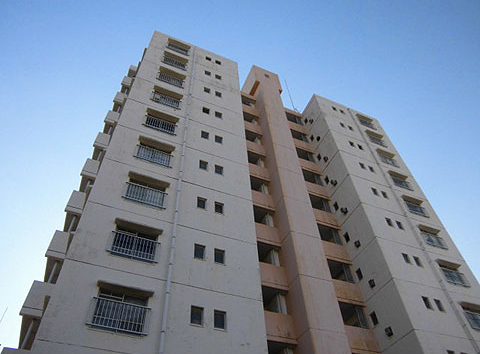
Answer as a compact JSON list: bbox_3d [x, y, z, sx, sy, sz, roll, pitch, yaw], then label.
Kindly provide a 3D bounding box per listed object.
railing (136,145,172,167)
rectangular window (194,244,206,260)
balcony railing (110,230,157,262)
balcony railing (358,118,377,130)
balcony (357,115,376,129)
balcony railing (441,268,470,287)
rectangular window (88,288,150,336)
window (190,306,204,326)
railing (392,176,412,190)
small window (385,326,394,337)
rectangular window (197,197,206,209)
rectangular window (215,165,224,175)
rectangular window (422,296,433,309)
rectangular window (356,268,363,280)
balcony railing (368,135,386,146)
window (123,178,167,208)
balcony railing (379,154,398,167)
[{"bbox_3d":[-4.215,-1.066,17.838,1.700,1.220,0.180,17,-52,-17],"label":"railing"},{"bbox_3d":[-1.640,3.070,14.730,0.460,0.680,0.100,17,-52,-17],"label":"rectangular window"},{"bbox_3d":[-3.814,2.561,13.136,1.818,0.861,0.170,17,-52,-17],"label":"balcony railing"},{"bbox_3d":[11.998,-4.843,33.358,1.800,0.920,0.180,17,-52,-17],"label":"balcony railing"},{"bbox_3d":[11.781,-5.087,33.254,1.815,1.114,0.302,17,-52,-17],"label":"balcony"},{"bbox_3d":[12.230,5.733,20.355,1.802,0.827,0.170,17,-52,-17],"label":"balcony railing"},{"bbox_3d":[-3.748,4.217,11.395,1.670,1.290,0.180,17,-52,-17],"label":"rectangular window"},{"bbox_3d":[-1.505,4.877,12.595,0.480,0.690,0.120,17,-52,-17],"label":"window"},{"bbox_3d":[12.209,0.482,27.277,1.850,0.900,0.140,17,-52,-17],"label":"railing"},{"bbox_3d":[7.408,7.660,17.834,0.110,0.430,0.385,17,-52,-17],"label":"small window"},{"bbox_3d":[-1.770,1.241,16.863,0.460,0.680,0.100,17,-52,-17],"label":"rectangular window"},{"bbox_3d":[-1.075,-0.351,18.810,0.452,0.662,0.130,17,-52,-17],"label":"rectangular window"},{"bbox_3d":[9.387,6.305,18.002,0.426,0.683,0.130,17,-52,-17],"label":"rectangular window"},{"bbox_3d":[7.080,5.733,21.203,0.120,0.650,0.400,17,-52,-17],"label":"rectangular window"},{"bbox_3d":[11.954,-3.142,31.505,1.850,0.900,0.140,17,-52,-17],"label":"balcony railing"},{"bbox_3d":[-4.083,0.742,15.756,1.700,1.220,0.180,17,-52,-17],"label":"window"},{"bbox_3d":[12.083,-1.316,29.375,1.850,0.900,0.140,17,-52,-17],"label":"balcony railing"}]

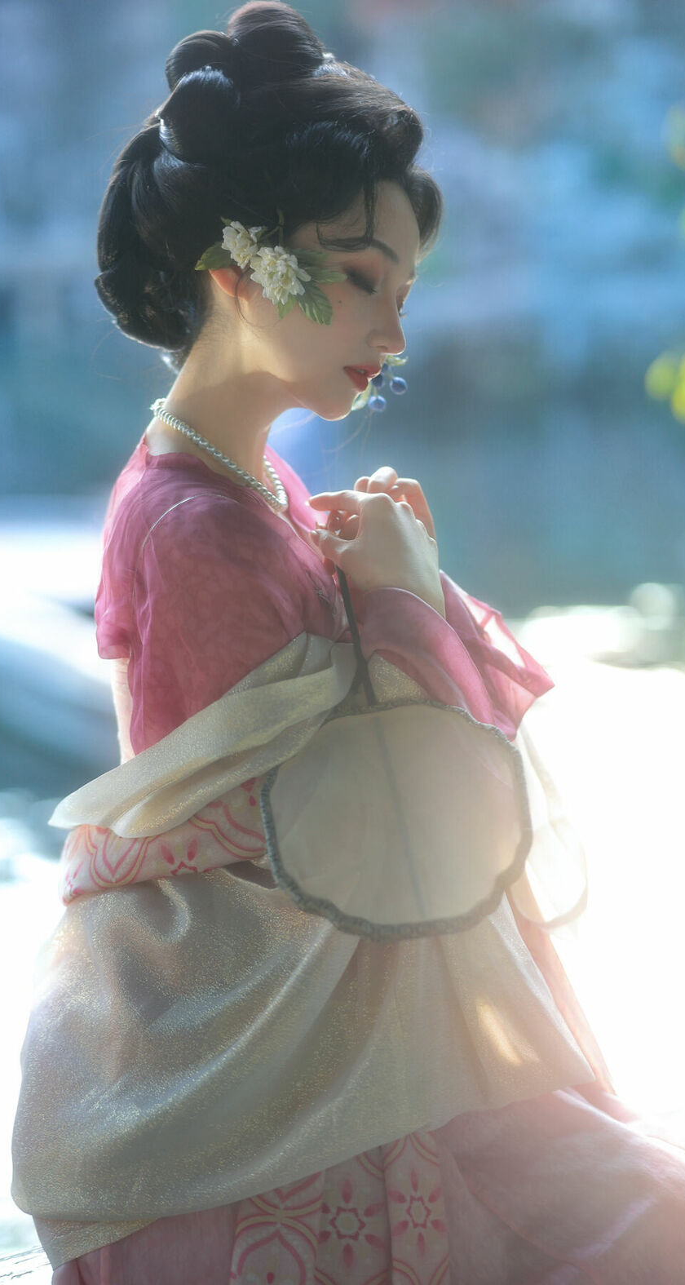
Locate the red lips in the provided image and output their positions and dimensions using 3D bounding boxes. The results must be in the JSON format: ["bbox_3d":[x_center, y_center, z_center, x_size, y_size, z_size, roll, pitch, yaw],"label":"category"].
[{"bbox_3d":[0.018,-0.201,2.300,0.020,0.021,0.046,26,3,22],"label":"red lips"}]

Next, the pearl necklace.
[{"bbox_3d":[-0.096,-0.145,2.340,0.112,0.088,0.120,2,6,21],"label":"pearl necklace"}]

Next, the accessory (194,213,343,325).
[{"bbox_3d":[-0.054,-0.278,2.260,0.112,0.072,0.042,21,0,19],"label":"accessory"}]

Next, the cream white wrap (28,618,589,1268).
[{"bbox_3d":[-0.032,0.230,2.330,0.390,0.465,0.420,2,6,21],"label":"cream white wrap"}]

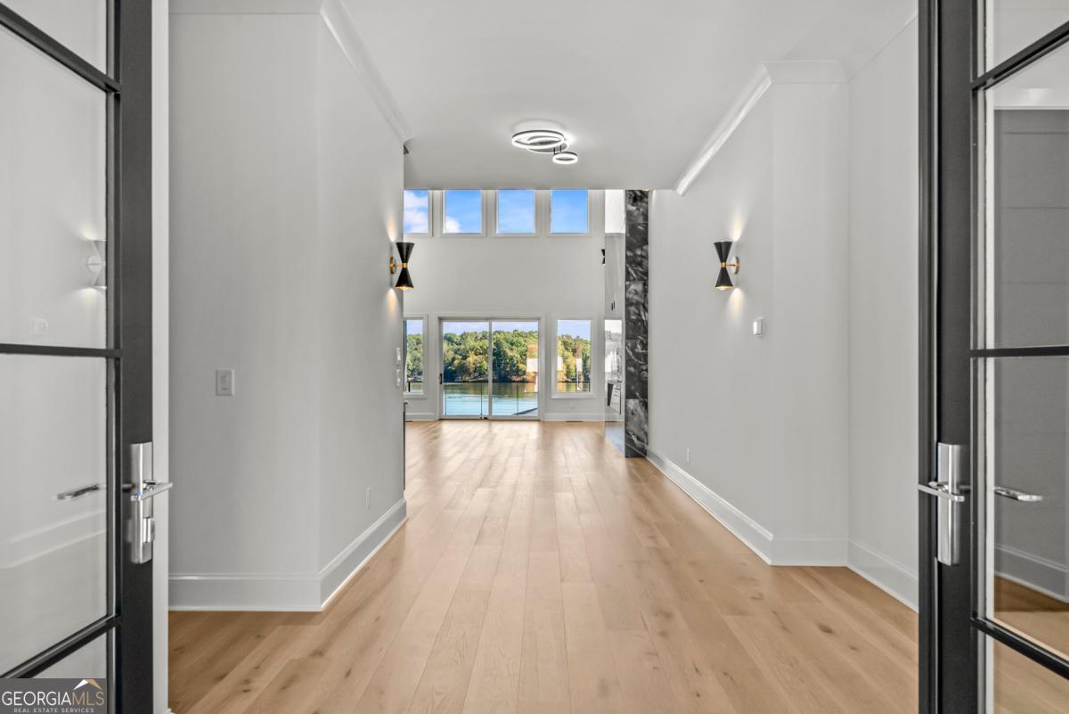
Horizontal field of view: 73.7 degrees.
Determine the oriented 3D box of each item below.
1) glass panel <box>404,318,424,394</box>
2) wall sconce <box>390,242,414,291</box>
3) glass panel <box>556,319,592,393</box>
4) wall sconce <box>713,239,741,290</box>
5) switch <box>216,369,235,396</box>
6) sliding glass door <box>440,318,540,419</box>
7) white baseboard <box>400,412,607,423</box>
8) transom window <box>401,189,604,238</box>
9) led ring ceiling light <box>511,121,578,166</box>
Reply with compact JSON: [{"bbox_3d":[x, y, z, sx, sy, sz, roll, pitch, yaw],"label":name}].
[{"bbox_3d":[-3.021,-0.012,16.811,0.881,1.786,0.100,0,-1,1],"label":"glass panel"},{"bbox_3d":[-0.960,-0.664,5.183,0.180,0.325,0.135,0,-1,1],"label":"wall sconce"},{"bbox_3d":[0.915,-0.006,16.754,0.909,1.790,0.100,0,-1,1],"label":"glass panel"},{"bbox_3d":[1.375,-0.654,5.109,0.180,0.325,0.135,0,-1,1],"label":"wall sconce"},{"bbox_3d":[-1.551,0.130,3.573,0.090,0.130,0.012,0,-1,1],"label":"switch"},{"bbox_3d":[-1.051,0.282,16.777,2.396,2.435,0.130,0,-1,1],"label":"sliding glass door"},{"bbox_3d":[-0.768,1.413,16.721,4.852,0.188,0.025,0,-1,1],"label":"white baseboard"},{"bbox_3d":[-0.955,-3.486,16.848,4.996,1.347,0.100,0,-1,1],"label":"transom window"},{"bbox_3d":[0.094,-1.715,5.800,0.540,0.120,0.600,0,-1,1],"label":"led ring ceiling light"}]

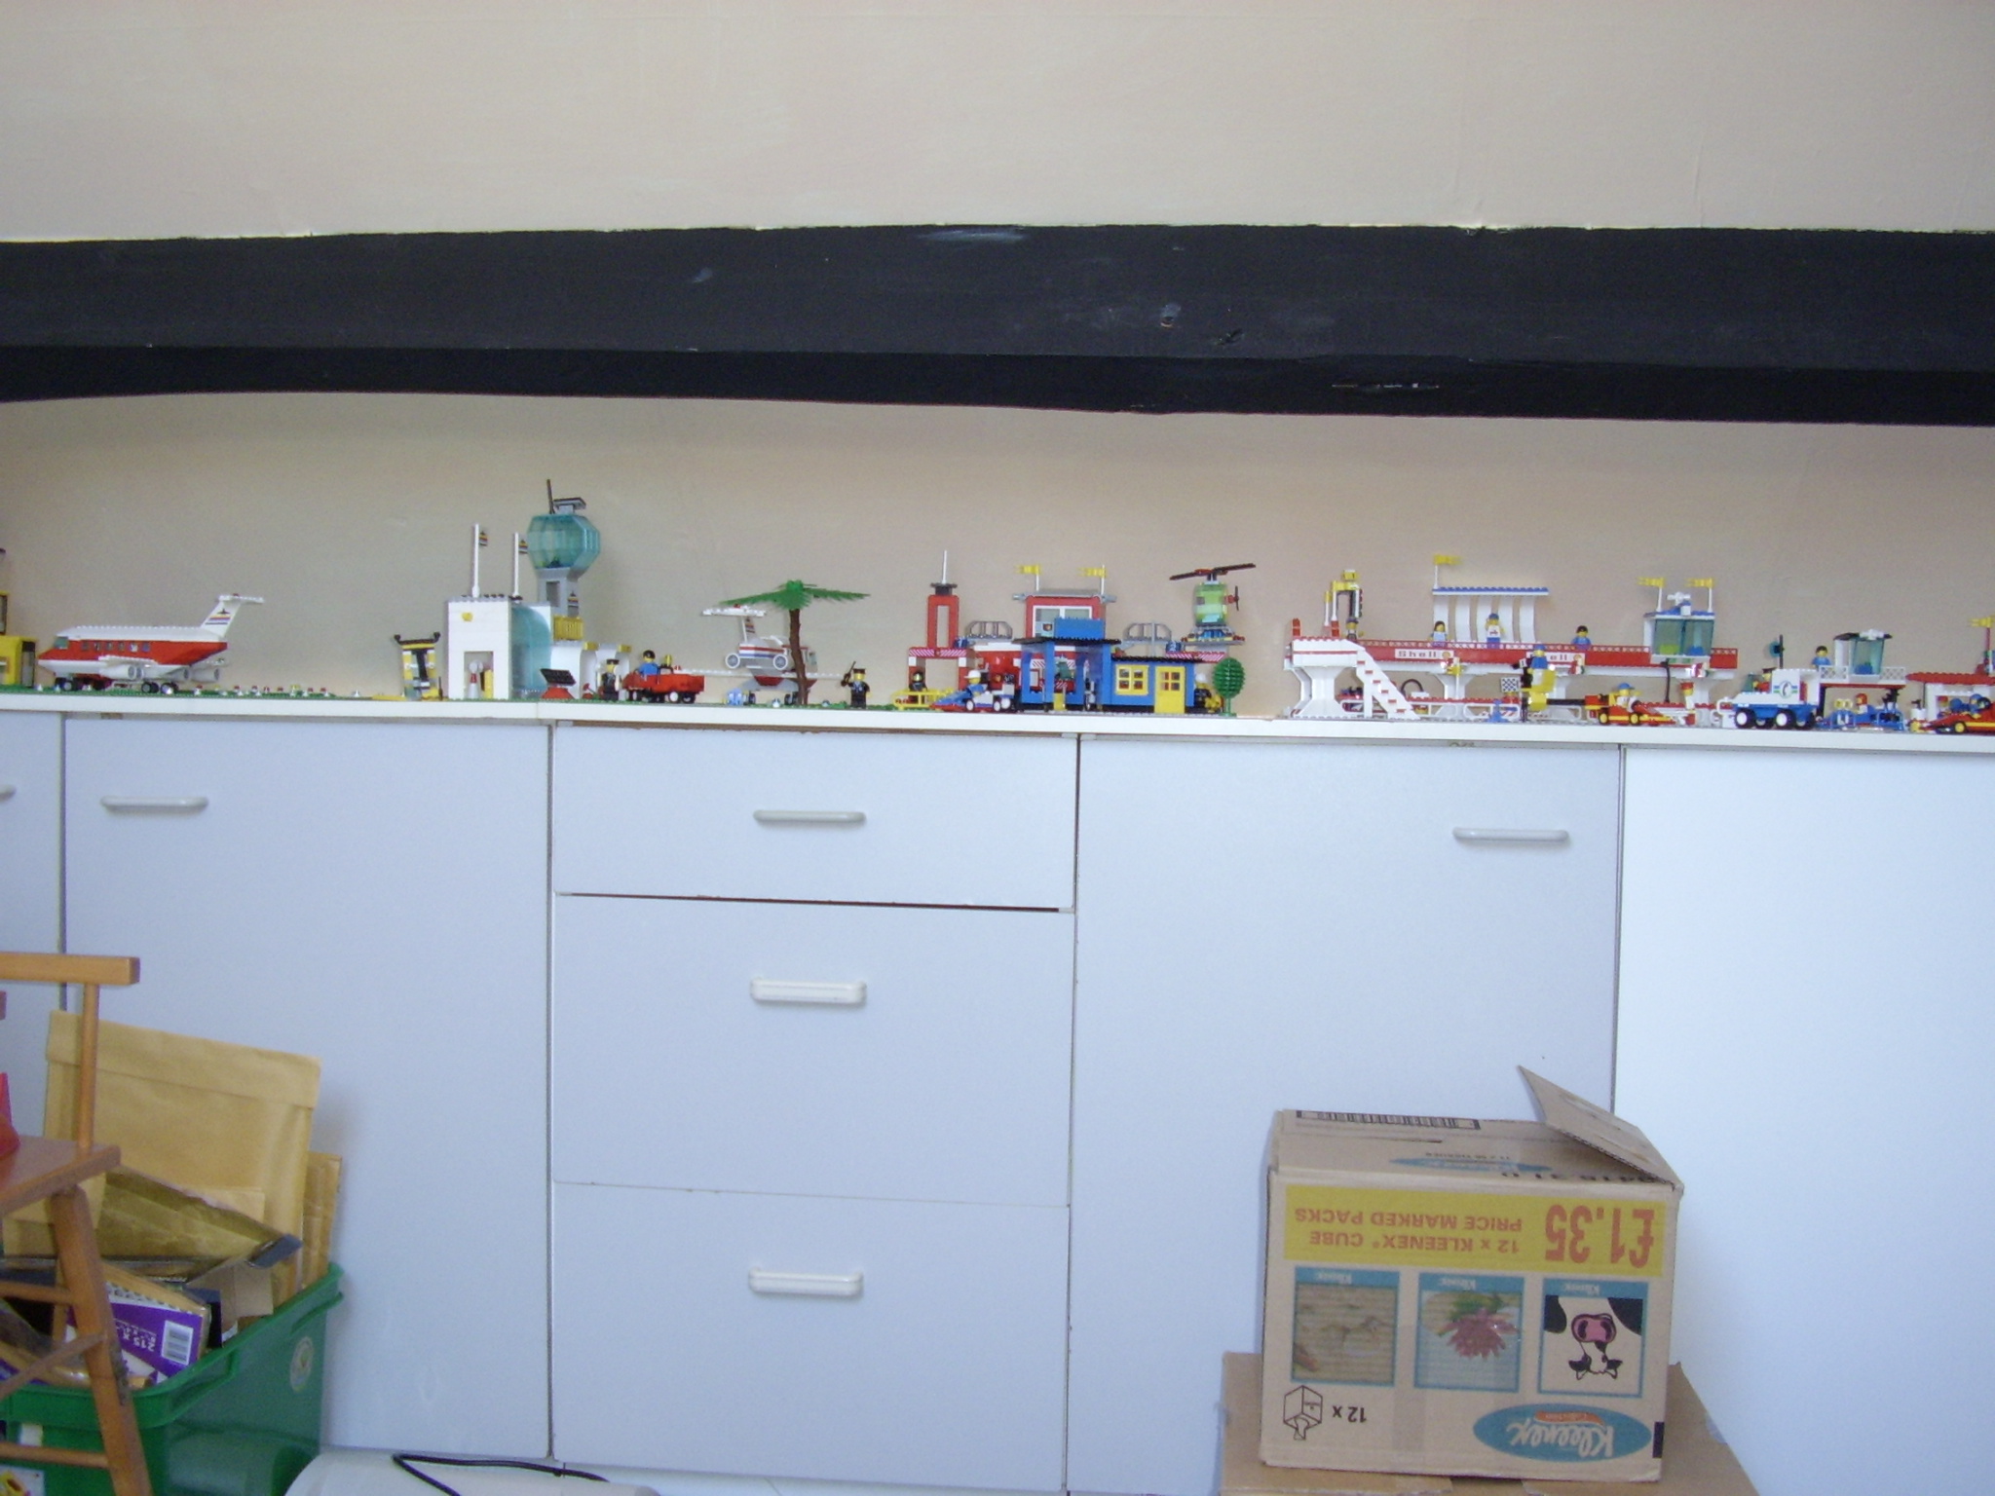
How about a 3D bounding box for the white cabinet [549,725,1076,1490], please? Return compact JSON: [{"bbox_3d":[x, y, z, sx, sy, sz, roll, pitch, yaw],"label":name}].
[{"bbox_3d":[-0.167,0.351,1.996,0.532,0.759,0.530,1,2,5],"label":"white cabinet"}]

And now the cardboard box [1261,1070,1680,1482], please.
[{"bbox_3d":[0.407,0.466,1.541,0.335,0.280,0.221,1,2,7],"label":"cardboard box"}]

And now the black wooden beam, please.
[{"bbox_3d":[0.001,-0.510,2.060,2.550,0.160,0.240,1,2,5],"label":"black wooden beam"}]

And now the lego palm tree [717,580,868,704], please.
[{"bbox_3d":[-0.218,-0.113,1.850,0.160,0.133,0.150,1,2,5],"label":"lego palm tree"}]

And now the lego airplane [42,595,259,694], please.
[{"bbox_3d":[-1.027,-0.125,2.080,0.275,0.122,0.185,1,2,5],"label":"lego airplane"}]

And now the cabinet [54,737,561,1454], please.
[{"bbox_3d":[-0.695,0.339,2.042,0.527,0.756,0.530,1,2,5],"label":"cabinet"}]

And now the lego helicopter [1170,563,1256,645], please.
[{"bbox_3d":[0.237,-0.158,1.900,0.093,0.088,0.115,1,2,7],"label":"lego helicopter"}]

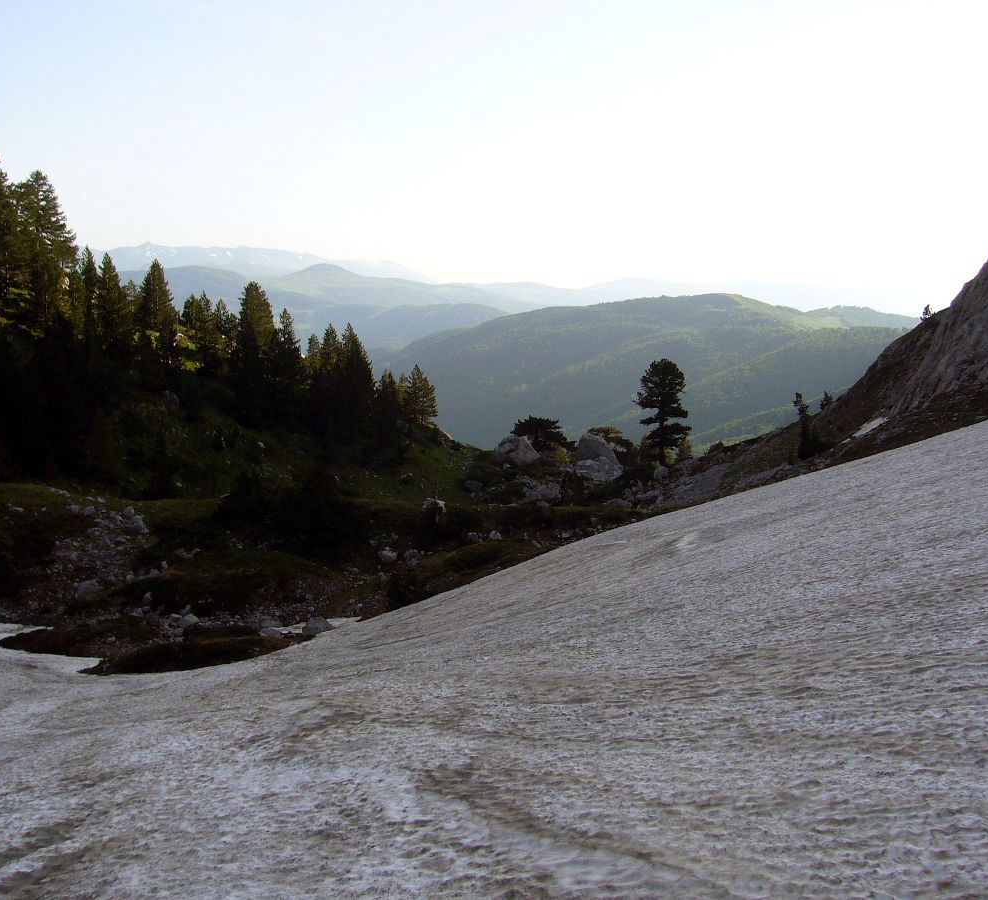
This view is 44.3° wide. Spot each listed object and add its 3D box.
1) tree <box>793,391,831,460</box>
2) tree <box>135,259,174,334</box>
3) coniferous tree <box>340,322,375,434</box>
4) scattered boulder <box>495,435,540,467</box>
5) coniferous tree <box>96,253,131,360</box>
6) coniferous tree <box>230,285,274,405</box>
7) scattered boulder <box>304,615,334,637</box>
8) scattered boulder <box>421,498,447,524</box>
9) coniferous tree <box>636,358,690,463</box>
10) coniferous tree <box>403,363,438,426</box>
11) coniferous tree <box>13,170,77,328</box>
[{"bbox_3d":[20.935,-1.615,80.000,2.380,4.658,2.380,0,8,0],"label":"tree"},{"bbox_3d":[-27.422,-12.156,98.000,3.069,6.684,3.069,0,8,0],"label":"tree"},{"bbox_3d":[-10.463,-5.481,93.000,2.767,8.354,2.767,0,8,0],"label":"coniferous tree"},{"bbox_3d":[1.704,0.036,88.000,3.236,2.108,2.751,0,8,0],"label":"scattered boulder"},{"bbox_3d":[-28.463,-10.913,91.000,2.565,7.871,2.565,0,8,0],"label":"coniferous tree"},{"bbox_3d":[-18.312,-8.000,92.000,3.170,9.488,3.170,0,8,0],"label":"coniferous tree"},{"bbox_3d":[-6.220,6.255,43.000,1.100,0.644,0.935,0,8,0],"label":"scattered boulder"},{"bbox_3d":[-3.291,3.345,66.000,1.372,1.311,1.166,0,8,0],"label":"scattered boulder"},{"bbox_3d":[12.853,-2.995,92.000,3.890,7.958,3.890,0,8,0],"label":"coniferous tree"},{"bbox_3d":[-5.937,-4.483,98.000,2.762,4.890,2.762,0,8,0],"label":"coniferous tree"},{"bbox_3d":[-32.602,-14.542,88.000,4.410,11.564,4.410,0,8,0],"label":"coniferous tree"}]

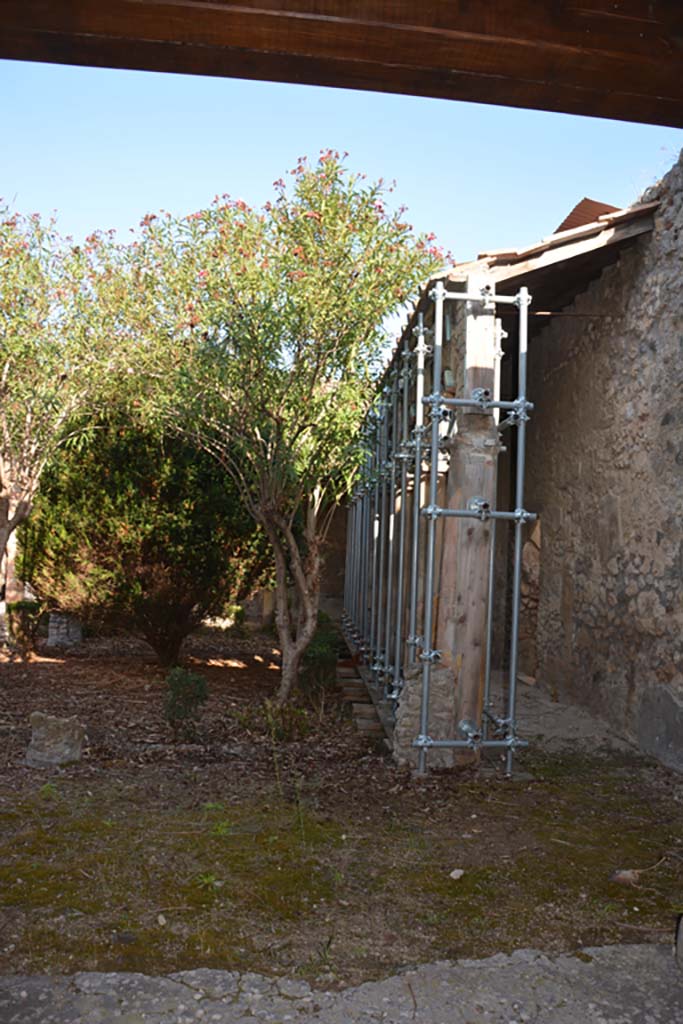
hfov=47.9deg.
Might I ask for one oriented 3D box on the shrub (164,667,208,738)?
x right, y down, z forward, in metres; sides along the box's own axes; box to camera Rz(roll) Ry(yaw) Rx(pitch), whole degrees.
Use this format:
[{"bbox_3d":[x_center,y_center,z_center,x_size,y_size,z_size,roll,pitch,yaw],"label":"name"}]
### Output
[{"bbox_3d":[-1.269,1.572,6.307,0.350,0.570,0.340,2,-2,-3],"label":"shrub"}]

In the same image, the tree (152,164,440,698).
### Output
[{"bbox_3d":[-0.451,-0.788,7.738,2.900,5.450,2.800,2,-2,-3],"label":"tree"}]

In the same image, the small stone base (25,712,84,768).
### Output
[{"bbox_3d":[-2.044,1.621,5.552,0.400,0.360,0.330,2,-2,-3],"label":"small stone base"}]

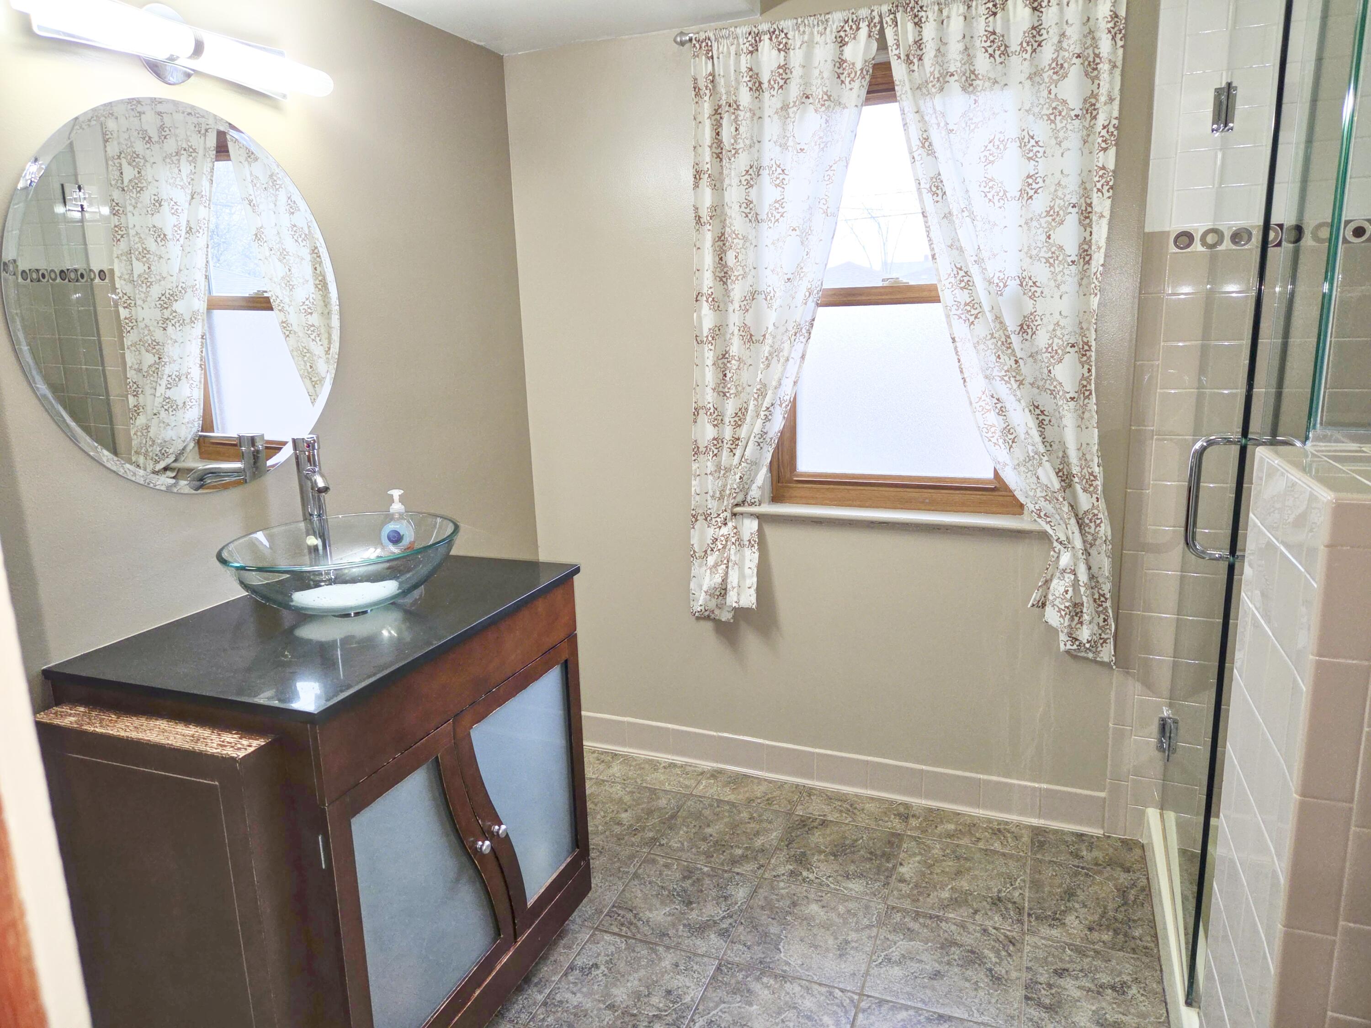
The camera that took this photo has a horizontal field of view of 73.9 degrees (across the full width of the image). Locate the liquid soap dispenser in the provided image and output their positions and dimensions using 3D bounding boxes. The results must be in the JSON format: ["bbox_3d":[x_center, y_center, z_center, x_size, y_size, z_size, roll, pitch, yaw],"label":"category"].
[{"bbox_3d":[-0.628,0.027,1.996,0.078,0.162,0.053,-4,13,-8],"label":"liquid soap dispenser"}]

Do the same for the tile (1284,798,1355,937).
[{"bbox_3d":[0.658,0.367,0.954,0.051,0.152,0.009,3,14,21],"label":"tile"}]

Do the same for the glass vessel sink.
[{"bbox_3d":[-0.622,0.111,1.669,0.418,0.141,0.418,3,14,21],"label":"glass vessel sink"}]

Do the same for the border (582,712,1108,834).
[{"bbox_3d":[0.324,0.738,2.672,1.650,0.114,0.012,3,14,21],"label":"border"}]

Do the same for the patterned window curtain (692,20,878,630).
[{"bbox_3d":[0.242,-0.433,2.363,0.510,1.530,0.090,3,14,21],"label":"patterned window curtain"}]

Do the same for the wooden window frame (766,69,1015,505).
[{"bbox_3d":[0.553,-0.567,2.376,0.680,1.120,0.080,3,14,21],"label":"wooden window frame"}]

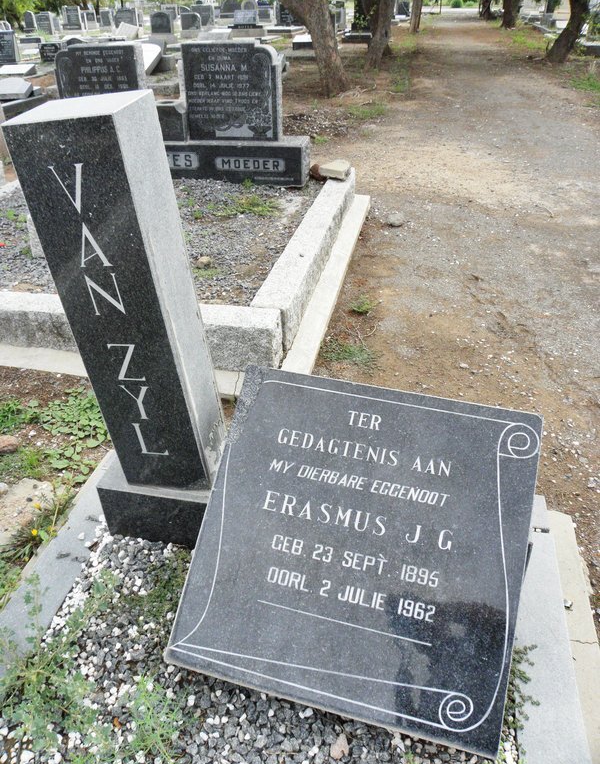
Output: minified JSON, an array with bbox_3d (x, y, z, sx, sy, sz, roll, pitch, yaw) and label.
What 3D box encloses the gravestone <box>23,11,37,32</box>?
[{"bbox_3d":[-9.676,-12.897,21.500,0.320,0.670,0.150,6,33,9],"label":"gravestone"}]

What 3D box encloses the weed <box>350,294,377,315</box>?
[{"bbox_3d":[0.364,-0.438,3.390,0.145,0.060,0.125,5,33,9],"label":"weed"}]

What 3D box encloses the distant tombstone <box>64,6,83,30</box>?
[{"bbox_3d":[-10.205,-16.328,27.026,0.587,0.964,0.209,5,33,9],"label":"distant tombstone"}]

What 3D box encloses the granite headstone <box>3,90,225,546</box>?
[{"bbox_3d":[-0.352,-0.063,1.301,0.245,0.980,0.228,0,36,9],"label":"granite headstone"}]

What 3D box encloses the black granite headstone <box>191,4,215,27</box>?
[{"bbox_3d":[-4.920,-18.564,30.507,1.057,0.964,0.190,5,33,9],"label":"black granite headstone"}]

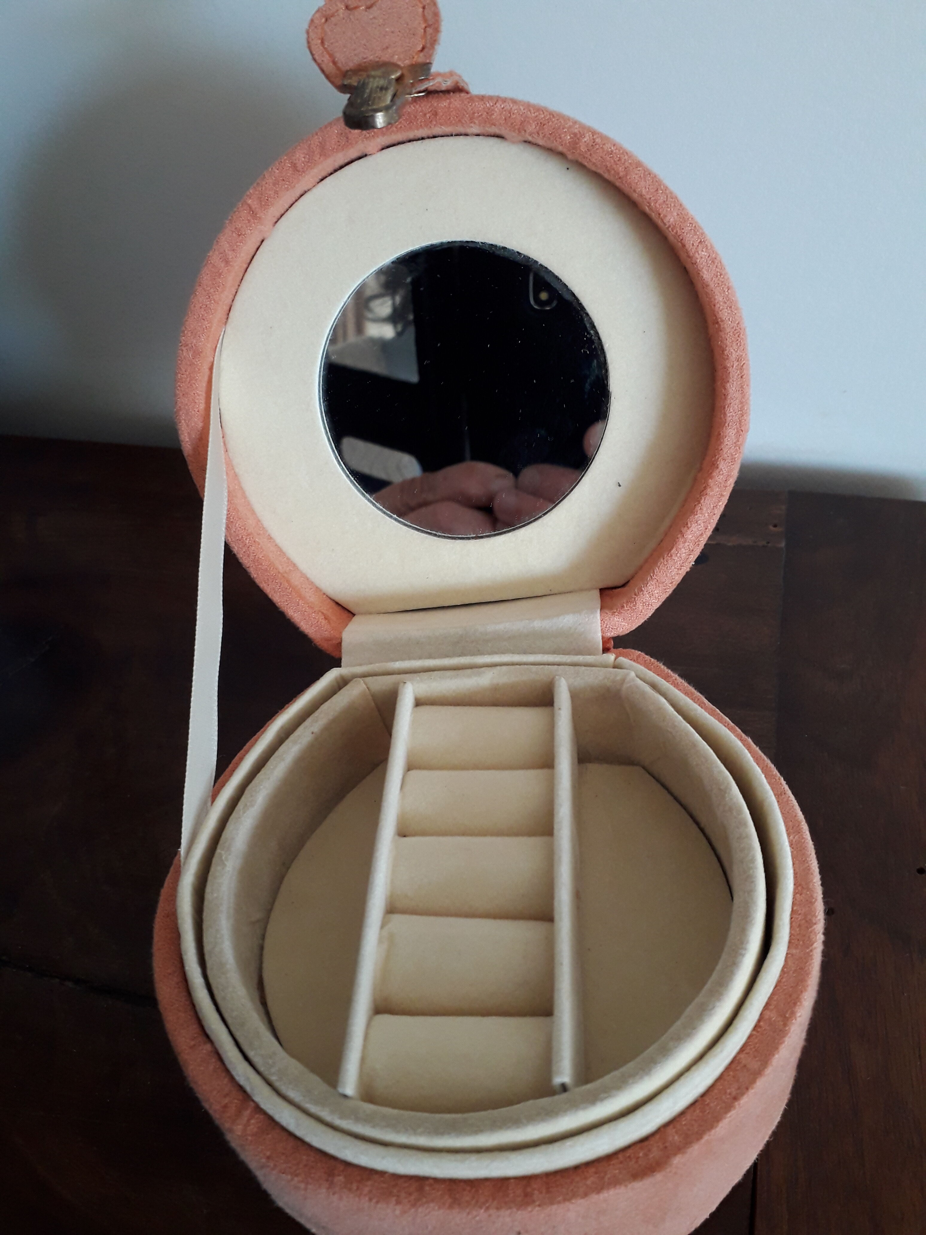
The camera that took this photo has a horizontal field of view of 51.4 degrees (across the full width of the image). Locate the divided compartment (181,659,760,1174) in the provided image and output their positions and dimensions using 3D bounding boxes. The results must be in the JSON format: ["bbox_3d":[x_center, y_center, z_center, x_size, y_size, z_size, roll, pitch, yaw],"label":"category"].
[{"bbox_3d":[0.004,0.056,0.181,0.108,0.036,0.100,-2,42,6],"label":"divided compartment"}]

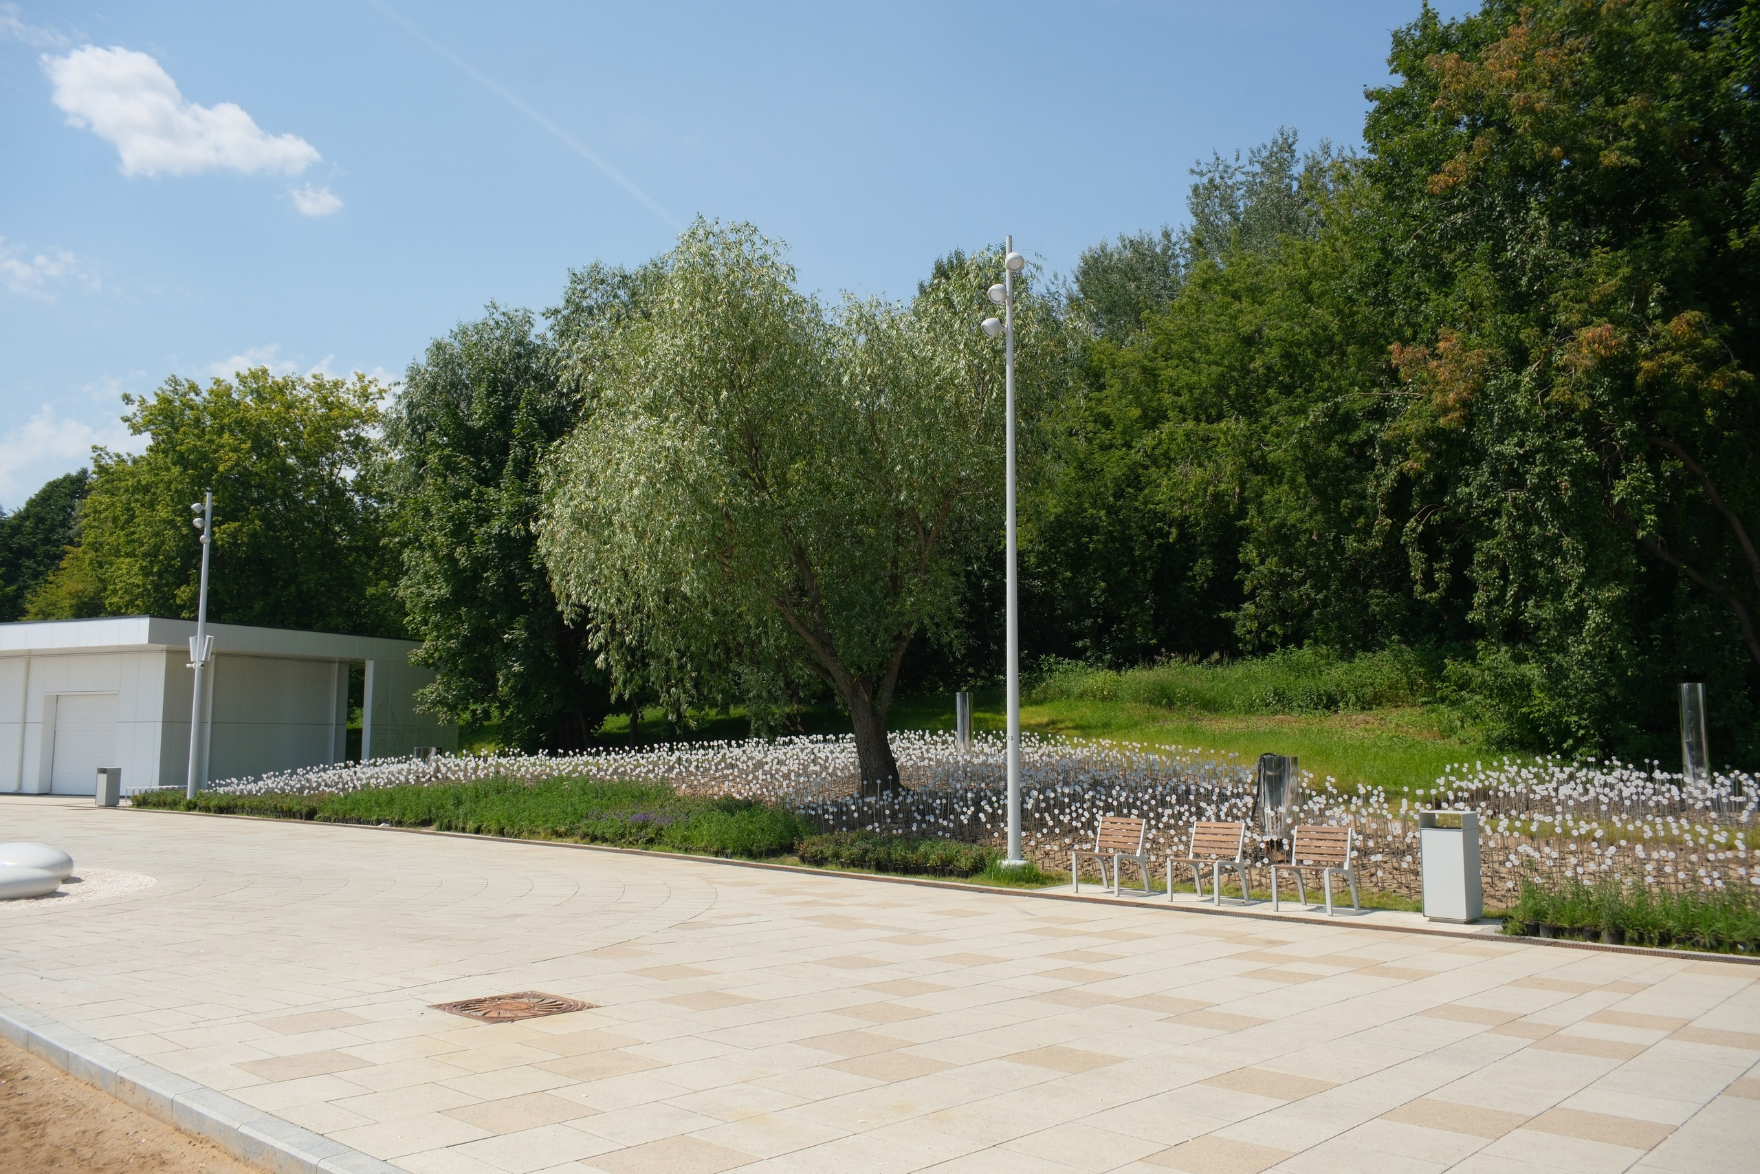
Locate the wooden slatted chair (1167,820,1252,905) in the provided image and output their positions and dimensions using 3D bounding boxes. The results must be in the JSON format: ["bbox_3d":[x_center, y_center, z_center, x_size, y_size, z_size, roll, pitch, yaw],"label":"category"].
[{"bbox_3d":[3.588,3.007,14.414,0.600,0.830,0.710,-6,-9,41],"label":"wooden slatted chair"}]

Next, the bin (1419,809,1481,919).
[{"bbox_3d":[5.514,2.699,12.740,0.400,1.010,0.430,-6,-9,42],"label":"bin"}]

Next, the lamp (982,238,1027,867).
[{"bbox_3d":[1.760,-0.614,18.214,0.600,8.750,0.600,-6,-9,42],"label":"lamp"}]

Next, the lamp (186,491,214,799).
[{"bbox_3d":[-19.071,1.608,36.786,0.650,8.750,0.600,-4,-8,32],"label":"lamp"}]

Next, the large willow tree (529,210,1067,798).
[{"bbox_3d":[-1.549,-1.646,25.630,10.000,11.300,9.600,0,-6,0],"label":"large willow tree"}]

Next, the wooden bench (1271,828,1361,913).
[{"bbox_3d":[4.319,2.803,13.070,0.590,0.790,0.650,-6,-9,42],"label":"wooden bench"}]

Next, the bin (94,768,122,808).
[{"bbox_3d":[-20.712,5.390,35.465,0.400,1.000,0.410,-3,-7,25],"label":"bin"}]

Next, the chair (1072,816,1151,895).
[{"bbox_3d":[2.608,3.033,14.830,0.600,0.790,0.650,-6,-9,42],"label":"chair"}]

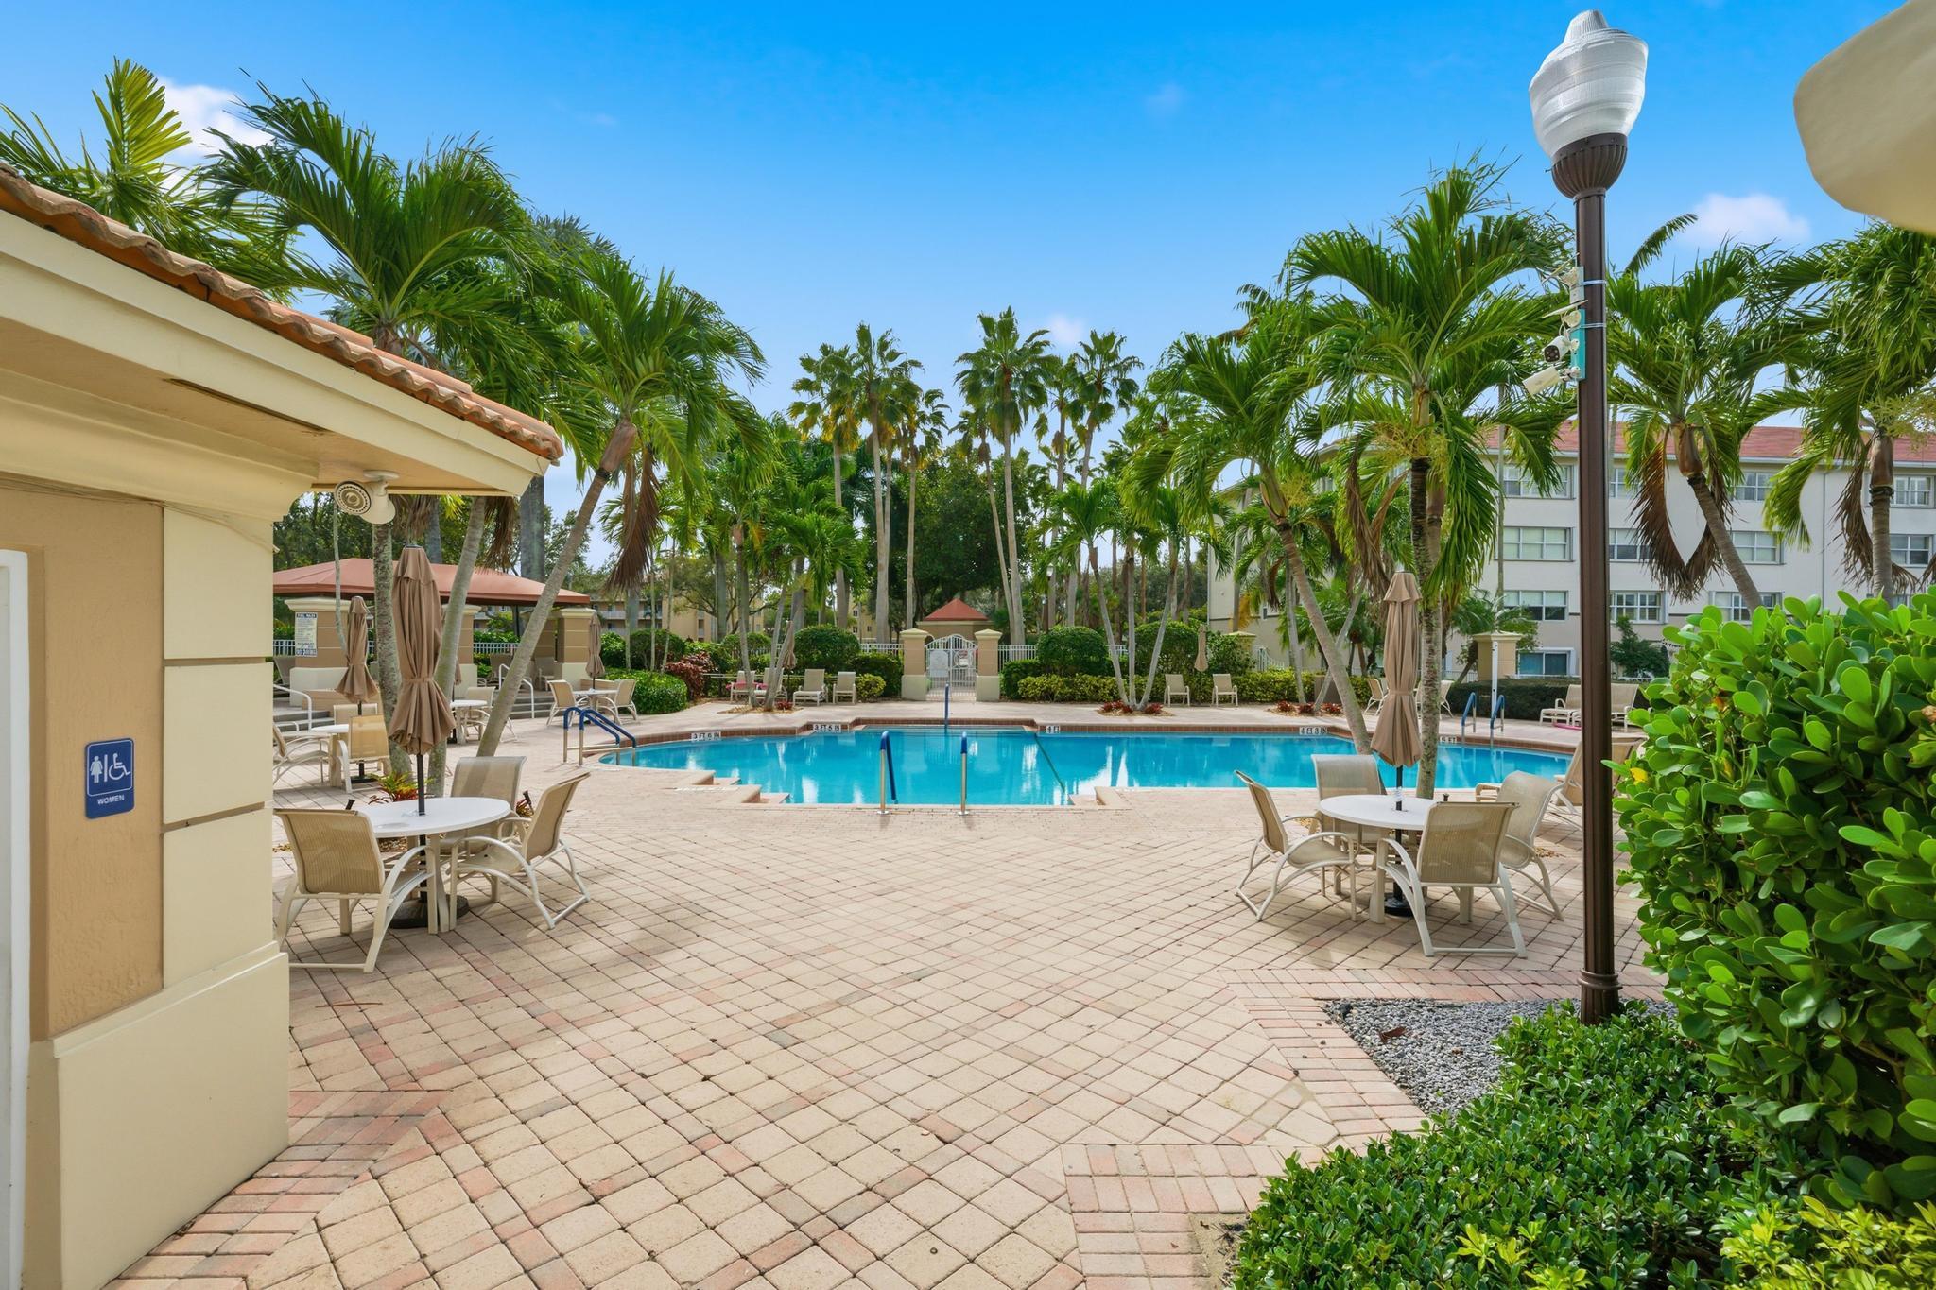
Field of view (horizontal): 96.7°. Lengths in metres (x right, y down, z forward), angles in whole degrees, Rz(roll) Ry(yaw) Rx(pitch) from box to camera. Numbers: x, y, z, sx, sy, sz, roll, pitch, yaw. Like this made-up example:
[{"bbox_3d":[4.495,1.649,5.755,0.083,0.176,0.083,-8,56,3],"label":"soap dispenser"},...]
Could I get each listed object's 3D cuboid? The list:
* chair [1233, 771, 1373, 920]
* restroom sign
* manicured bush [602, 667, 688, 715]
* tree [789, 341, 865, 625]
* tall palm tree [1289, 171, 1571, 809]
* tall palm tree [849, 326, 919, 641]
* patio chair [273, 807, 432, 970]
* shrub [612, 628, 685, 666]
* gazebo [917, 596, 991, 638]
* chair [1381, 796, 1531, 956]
[{"bbox_3d":[2.390,1.480,6.360,0.730,0.960,0.630,0,0,0],"label":"chair"},{"bbox_3d":[-2.636,0.411,2.645,0.010,0.229,0.153,0,0,-1],"label":"restroom sign"},{"bbox_3d":[-8.804,1.247,23.400,2.400,1.250,2.000,0,0,-17],"label":"manicured bush"},{"bbox_3d":[-5.949,-5.445,36.000,3.100,14.300,3.100,0,0,0],"label":"tree"},{"bbox_3d":[4.630,-1.430,8.750,2.900,6.700,2.800,0,0,0],"label":"tall palm tree"},{"bbox_3d":[-4.200,-6.950,43.000,3.400,17.700,3.400,0,0,0],"label":"tall palm tree"},{"bbox_3d":[-3.780,1.430,5.320,0.610,0.940,0.710,0,0,-2],"label":"patio chair"},{"bbox_3d":[-10.300,0.730,28.000,2.300,2.300,2.200,0,0,0],"label":"shrub"},{"bbox_3d":[-0.750,-0.320,47.000,3.700,4.450,3.700,0,0,17],"label":"gazebo"},{"bbox_3d":[3.110,1.445,5.580,0.640,0.935,0.690,0,0,1],"label":"chair"}]

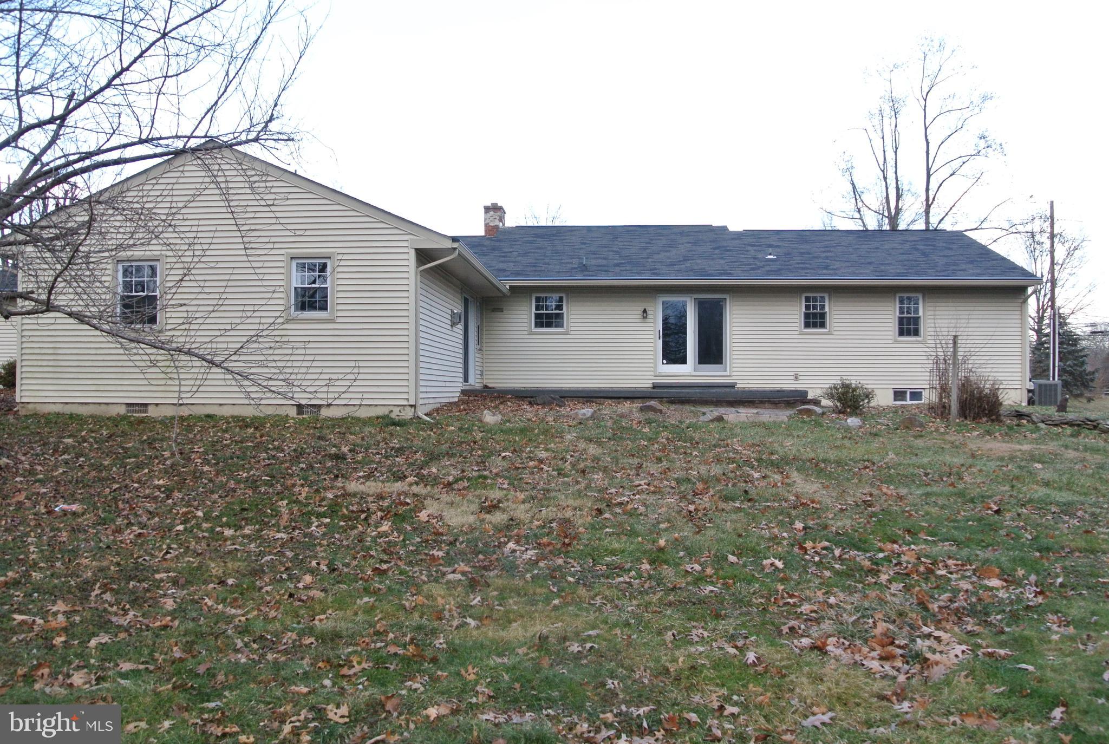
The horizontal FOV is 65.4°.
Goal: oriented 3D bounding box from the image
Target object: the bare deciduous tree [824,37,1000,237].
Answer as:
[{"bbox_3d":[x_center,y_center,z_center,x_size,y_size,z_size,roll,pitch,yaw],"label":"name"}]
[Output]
[{"bbox_3d":[16.650,-7.100,40.000,8.400,16.800,8.000,0,-1,3],"label":"bare deciduous tree"}]

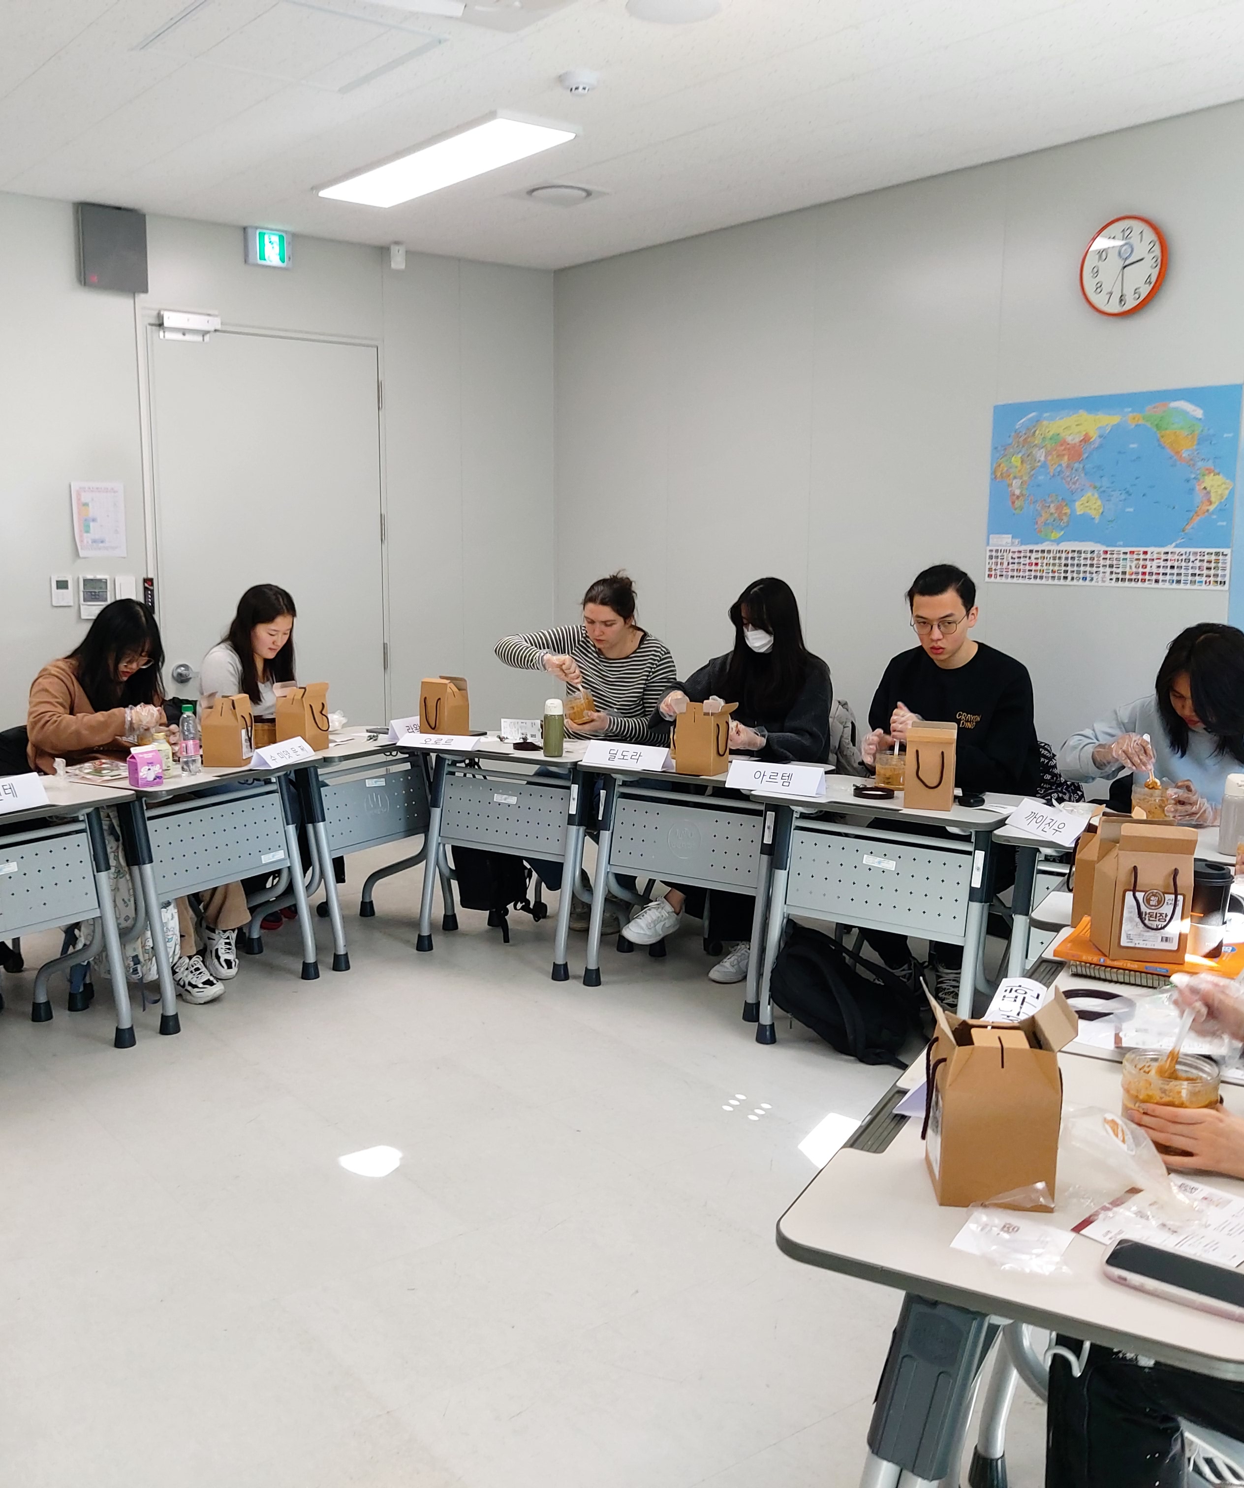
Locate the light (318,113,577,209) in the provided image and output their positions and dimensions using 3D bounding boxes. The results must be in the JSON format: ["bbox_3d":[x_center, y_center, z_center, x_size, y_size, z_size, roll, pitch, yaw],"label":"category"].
[{"bbox_3d":[-0.608,-1.911,4.729,0.315,0.030,1.190,-6,10,-38],"label":"light"}]

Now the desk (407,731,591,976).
[{"bbox_3d":[-0.325,0.375,5.150,0.731,0.745,0.505,5,10,32],"label":"desk"}]

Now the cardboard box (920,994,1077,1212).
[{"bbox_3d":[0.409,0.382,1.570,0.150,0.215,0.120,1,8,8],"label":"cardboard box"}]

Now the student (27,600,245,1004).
[{"bbox_3d":[-1.604,0.146,4.715,0.820,1.220,0.470,5,9,32],"label":"student"}]

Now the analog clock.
[{"bbox_3d":[1.554,-1.481,4.441,0.040,0.292,0.292,-6,10,-37],"label":"analog clock"}]

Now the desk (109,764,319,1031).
[{"bbox_3d":[-1.399,0.423,4.564,0.500,0.710,0.735,5,9,32],"label":"desk"}]

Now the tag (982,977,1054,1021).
[{"bbox_3d":[0.597,0.389,2.175,0.085,0.035,0.270,4,9,27],"label":"tag"}]

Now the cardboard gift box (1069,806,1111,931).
[{"bbox_3d":[0.911,0.227,2.686,0.135,0.215,0.120,3,8,18],"label":"cardboard gift box"}]

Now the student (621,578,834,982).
[{"bbox_3d":[0.400,0.095,4.954,0.560,1.315,0.700,6,10,34],"label":"student"}]

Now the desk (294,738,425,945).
[{"bbox_3d":[-0.989,0.344,5.183,0.505,0.734,0.735,5,10,30],"label":"desk"}]

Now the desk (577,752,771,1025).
[{"bbox_3d":[0.292,0.417,4.633,0.735,0.710,0.500,6,10,37],"label":"desk"}]

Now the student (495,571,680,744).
[{"bbox_3d":[-0.128,0.035,5.349,0.620,1.310,0.640,5,10,29],"label":"student"}]

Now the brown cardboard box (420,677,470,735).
[{"bbox_3d":[-0.650,-0.140,5.245,0.125,0.210,0.125,7,10,36],"label":"brown cardboard box"}]

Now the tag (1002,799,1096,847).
[{"bbox_3d":[1.083,0.193,3.603,0.076,0.066,0.292,-3,9,-19],"label":"tag"}]

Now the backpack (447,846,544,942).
[{"bbox_3d":[-0.461,0.356,5.178,0.200,0.460,0.270,-2,9,-15],"label":"backpack"}]

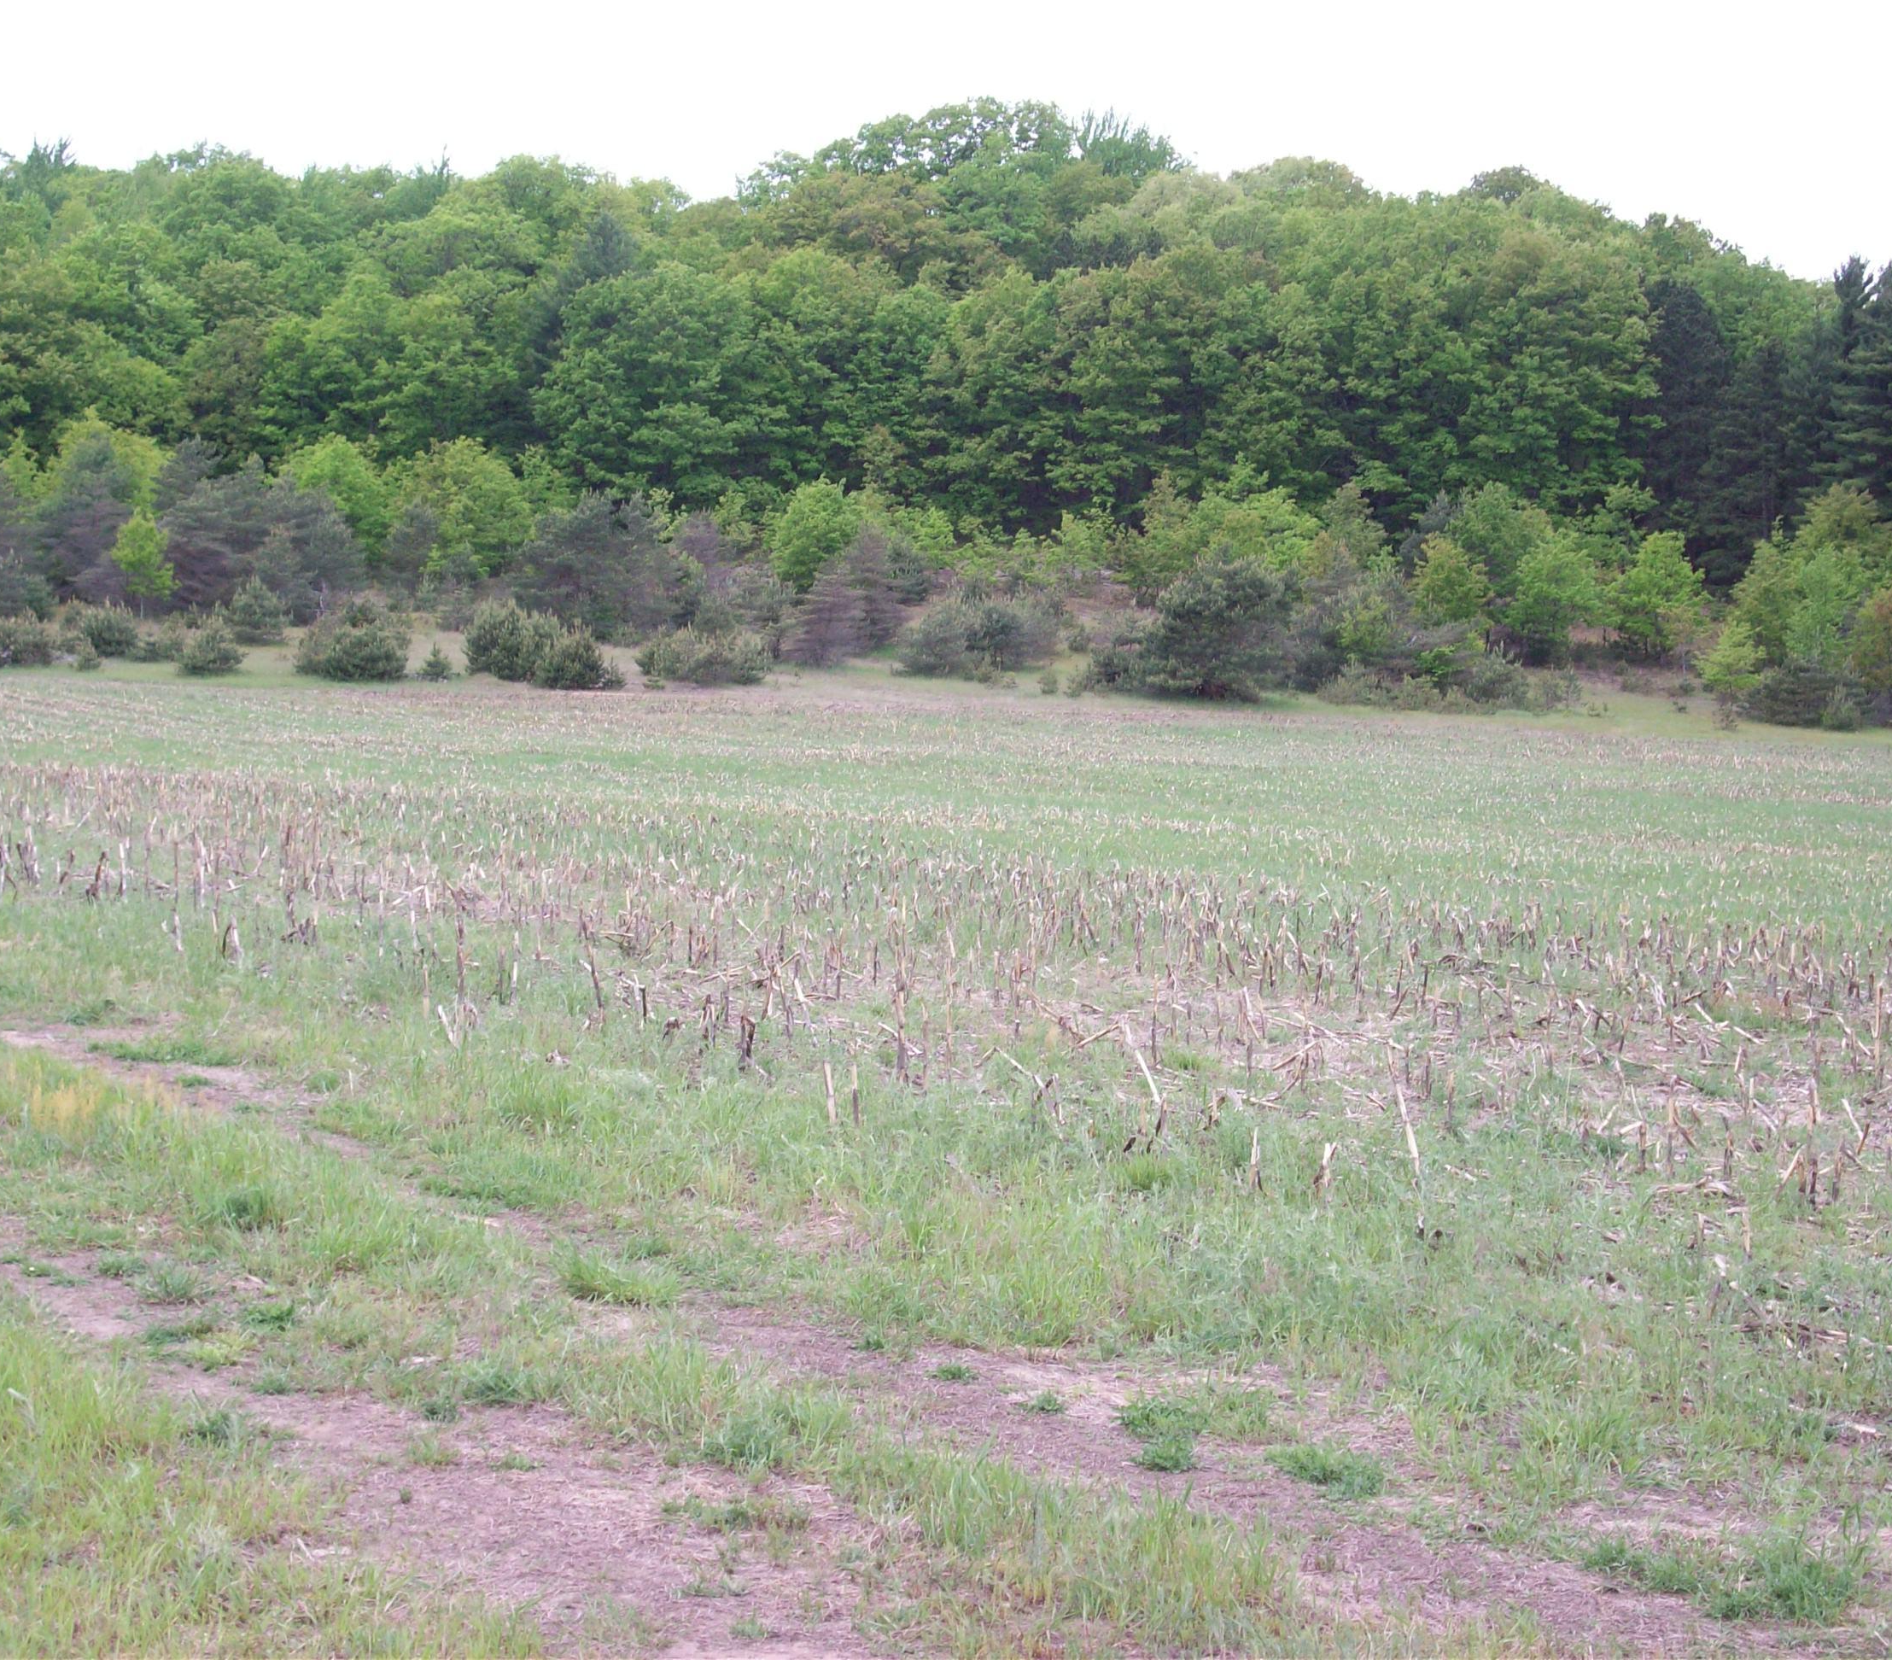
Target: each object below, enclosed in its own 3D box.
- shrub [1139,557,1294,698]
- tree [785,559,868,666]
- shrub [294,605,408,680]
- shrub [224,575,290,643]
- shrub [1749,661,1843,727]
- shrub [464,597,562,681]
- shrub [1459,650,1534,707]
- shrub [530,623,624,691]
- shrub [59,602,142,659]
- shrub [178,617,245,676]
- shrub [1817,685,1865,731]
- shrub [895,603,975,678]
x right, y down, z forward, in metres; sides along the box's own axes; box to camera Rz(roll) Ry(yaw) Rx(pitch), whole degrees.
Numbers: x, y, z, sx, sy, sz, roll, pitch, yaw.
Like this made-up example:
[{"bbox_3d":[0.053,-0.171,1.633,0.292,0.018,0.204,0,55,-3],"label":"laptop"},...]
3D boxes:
[{"bbox_3d":[4.502,-3.369,58.000,2.564,2.339,2.458,0,4,0],"label":"shrub"},{"bbox_3d":[-2.453,-4.462,71.000,1.690,2.138,1.620,0,4,0],"label":"tree"},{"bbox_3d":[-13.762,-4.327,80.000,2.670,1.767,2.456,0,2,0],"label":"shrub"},{"bbox_3d":[-17.141,-5.491,86.000,1.646,1.688,1.514,0,2,0],"label":"shrub"},{"bbox_3d":[18.480,-2.948,75.000,2.024,1.399,1.863,0,2,0],"label":"shrub"},{"bbox_3d":[-8.108,-3.569,64.500,1.786,1.504,1.712,0,4,0],"label":"shrub"},{"bbox_3d":[8.586,-2.380,54.000,1.154,0.918,1.107,0,4,0],"label":"shrub"},{"bbox_3d":[-6.629,-3.105,62.000,1.626,1.175,1.559,0,4,0],"label":"shrub"},{"bbox_3d":[-20.634,-4.838,84.000,1.979,1.360,1.821,0,2,0],"label":"shrub"},{"bbox_3d":[-14.899,-3.698,70.000,1.326,1.156,1.271,0,4,0],"label":"shrub"},{"bbox_3d":[18.937,-2.577,73.000,0.967,1.003,0.890,0,2,0],"label":"shrub"},{"bbox_3d":[-0.264,-4.442,81.000,1.829,1.749,1.682,0,2,0],"label":"shrub"}]

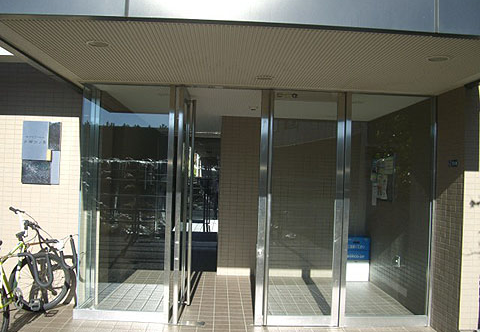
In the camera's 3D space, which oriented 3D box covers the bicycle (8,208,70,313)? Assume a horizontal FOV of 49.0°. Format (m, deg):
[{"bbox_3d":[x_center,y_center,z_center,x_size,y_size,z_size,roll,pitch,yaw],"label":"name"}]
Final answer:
[{"bbox_3d":[-2.050,0.903,4.850,0.600,1.050,1.400,2,0,3],"label":"bicycle"}]

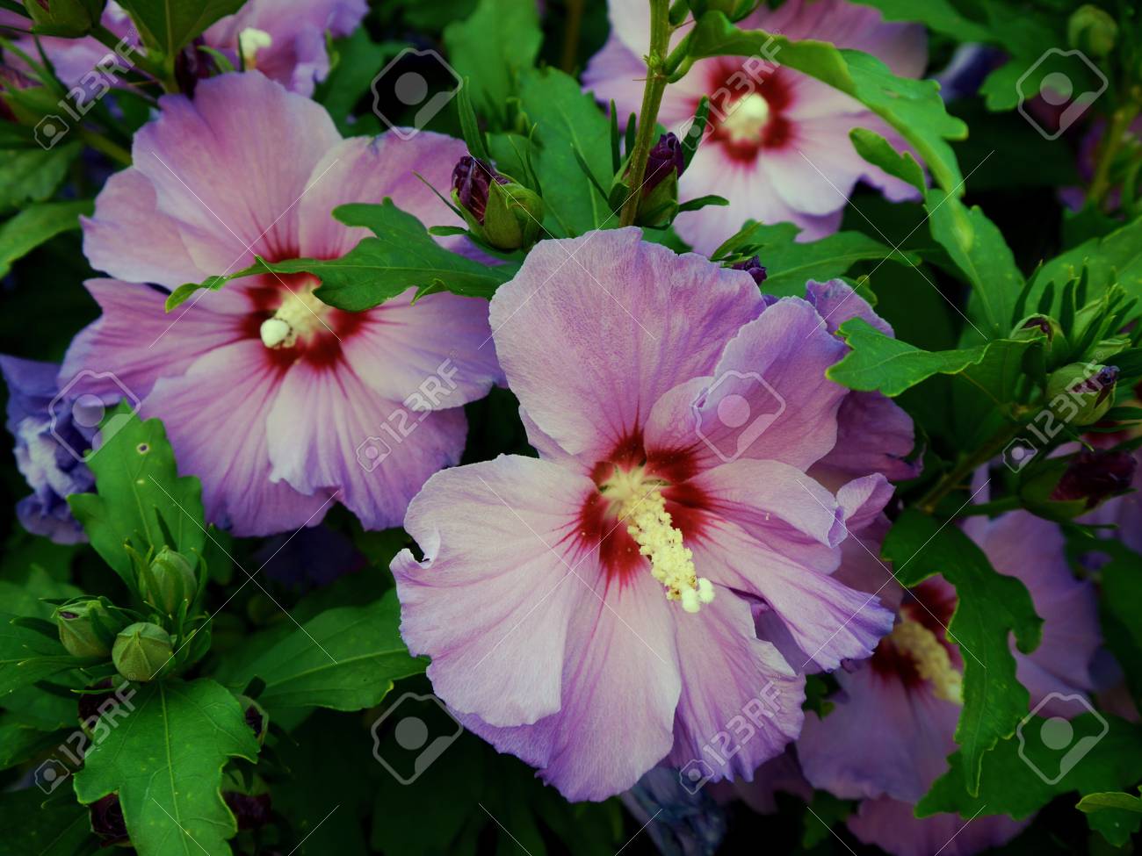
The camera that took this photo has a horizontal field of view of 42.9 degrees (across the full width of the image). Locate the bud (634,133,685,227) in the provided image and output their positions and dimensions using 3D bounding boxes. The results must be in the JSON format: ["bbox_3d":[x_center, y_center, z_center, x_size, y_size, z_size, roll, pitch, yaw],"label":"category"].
[{"bbox_3d":[0.018,-0.053,0.312,0.014,0.022,0.014,14,18,4],"label":"bud"}]

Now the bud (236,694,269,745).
[{"bbox_3d":[-0.082,0.074,0.370,0.013,0.013,0.015,0,-3,-30],"label":"bud"}]

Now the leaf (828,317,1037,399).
[{"bbox_3d":[0.075,-0.014,0.305,0.046,0.014,0.028,0,37,-5],"label":"leaf"}]

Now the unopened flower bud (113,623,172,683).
[{"bbox_3d":[-0.097,0.051,0.328,0.014,0.017,0.014,0,60,7],"label":"unopened flower bud"}]

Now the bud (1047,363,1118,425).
[{"bbox_3d":[0.117,-0.008,0.332,0.018,0.014,0.014,-29,0,29],"label":"bud"}]

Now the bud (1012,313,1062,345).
[{"bbox_3d":[0.111,-0.021,0.345,0.013,0.015,0.013,-9,57,15],"label":"bud"}]

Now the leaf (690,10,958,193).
[{"bbox_3d":[0.057,-0.072,0.318,0.064,0.018,0.034,27,37,1],"label":"leaf"}]

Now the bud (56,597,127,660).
[{"bbox_3d":[-0.116,0.048,0.350,0.017,0.013,0.013,27,-15,-33],"label":"bud"}]

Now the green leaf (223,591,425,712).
[{"bbox_3d":[-0.056,0.054,0.345,0.060,0.010,0.031,-13,55,-13],"label":"green leaf"}]

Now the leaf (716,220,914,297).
[{"bbox_3d":[0.061,-0.041,0.357,0.048,0.010,0.032,-3,44,-11],"label":"leaf"}]

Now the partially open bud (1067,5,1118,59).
[{"bbox_3d":[0.151,-0.115,0.420,0.015,0.018,0.015,-7,27,0],"label":"partially open bud"}]

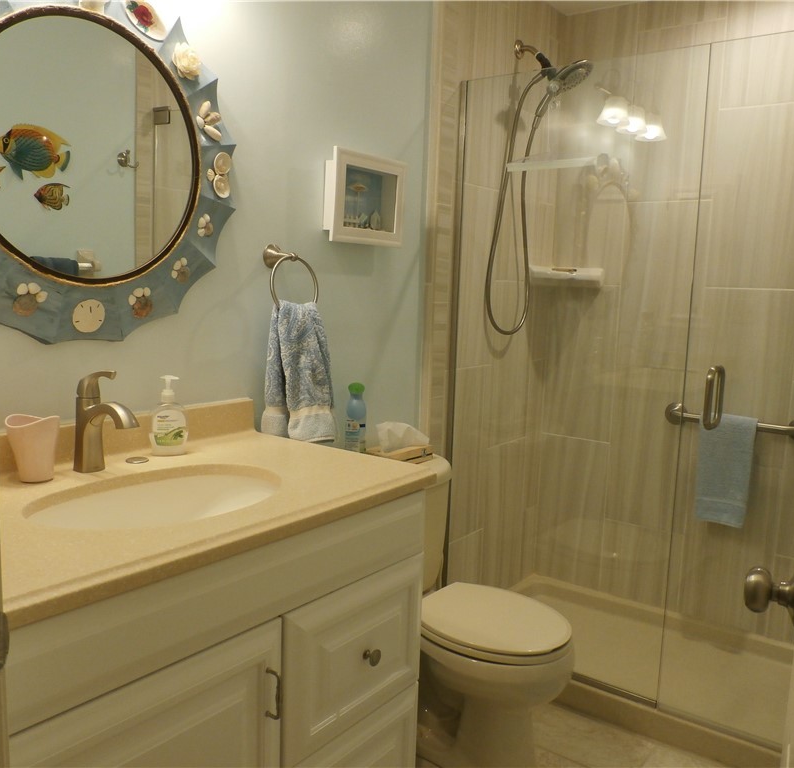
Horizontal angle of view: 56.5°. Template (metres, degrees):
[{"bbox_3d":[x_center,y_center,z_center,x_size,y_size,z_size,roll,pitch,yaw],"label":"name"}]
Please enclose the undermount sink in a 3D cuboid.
[{"bbox_3d":[-0.380,0.253,1.222,0.325,0.150,0.440,7,8,36],"label":"undermount sink"}]

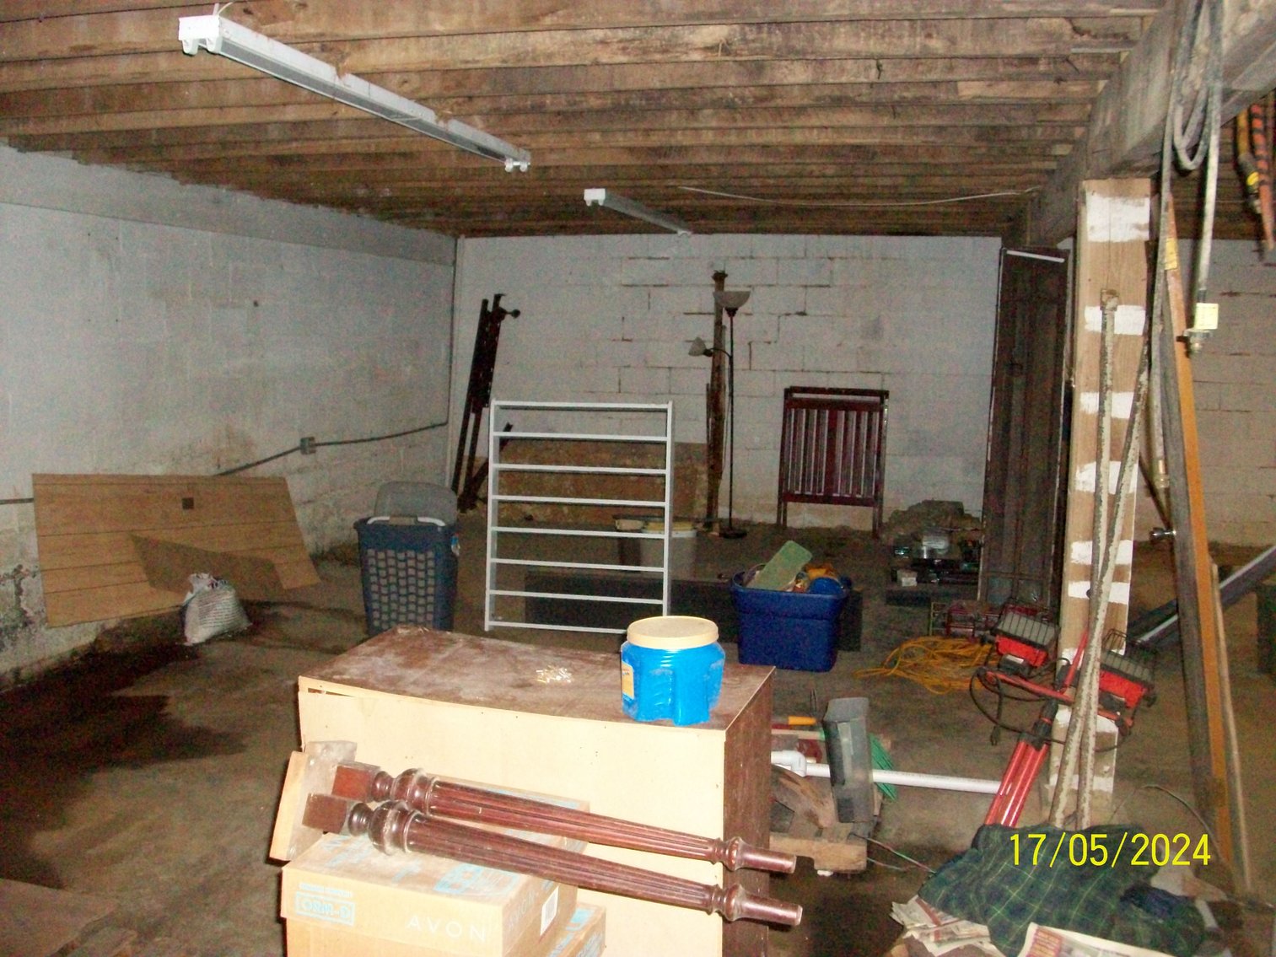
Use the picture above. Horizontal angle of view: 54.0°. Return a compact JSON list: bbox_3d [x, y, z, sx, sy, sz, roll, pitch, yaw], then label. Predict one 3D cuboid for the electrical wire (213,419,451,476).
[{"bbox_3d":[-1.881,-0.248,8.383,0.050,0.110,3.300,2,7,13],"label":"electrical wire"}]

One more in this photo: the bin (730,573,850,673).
[{"bbox_3d":[0.705,0.657,5.777,0.500,0.365,0.410,4,7,22],"label":"bin"}]

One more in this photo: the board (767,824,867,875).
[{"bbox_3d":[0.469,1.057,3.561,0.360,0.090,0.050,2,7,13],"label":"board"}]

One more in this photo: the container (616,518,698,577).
[{"bbox_3d":[0.099,0.482,7.023,0.420,0.400,0.330,2,7,13],"label":"container"}]

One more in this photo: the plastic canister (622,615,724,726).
[{"bbox_3d":[0.057,0.298,1.972,0.158,0.143,0.158,1,7,0],"label":"plastic canister"}]

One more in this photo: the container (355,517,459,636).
[{"bbox_3d":[-1.090,0.485,6.049,0.455,0.590,0.330,2,7,9],"label":"container"}]

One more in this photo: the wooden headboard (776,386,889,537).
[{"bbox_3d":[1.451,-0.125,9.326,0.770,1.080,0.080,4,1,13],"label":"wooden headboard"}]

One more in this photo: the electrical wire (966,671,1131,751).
[{"bbox_3d":[1.309,0.743,4.000,0.500,0.250,0.170,2,7,13],"label":"electrical wire"}]

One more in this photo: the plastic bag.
[{"bbox_3d":[-2.043,0.598,6.086,0.290,0.330,0.250,1,7,2],"label":"plastic bag"}]

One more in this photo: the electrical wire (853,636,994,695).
[{"bbox_3d":[1.341,0.821,5.776,0.640,0.060,0.900,2,7,13],"label":"electrical wire"}]

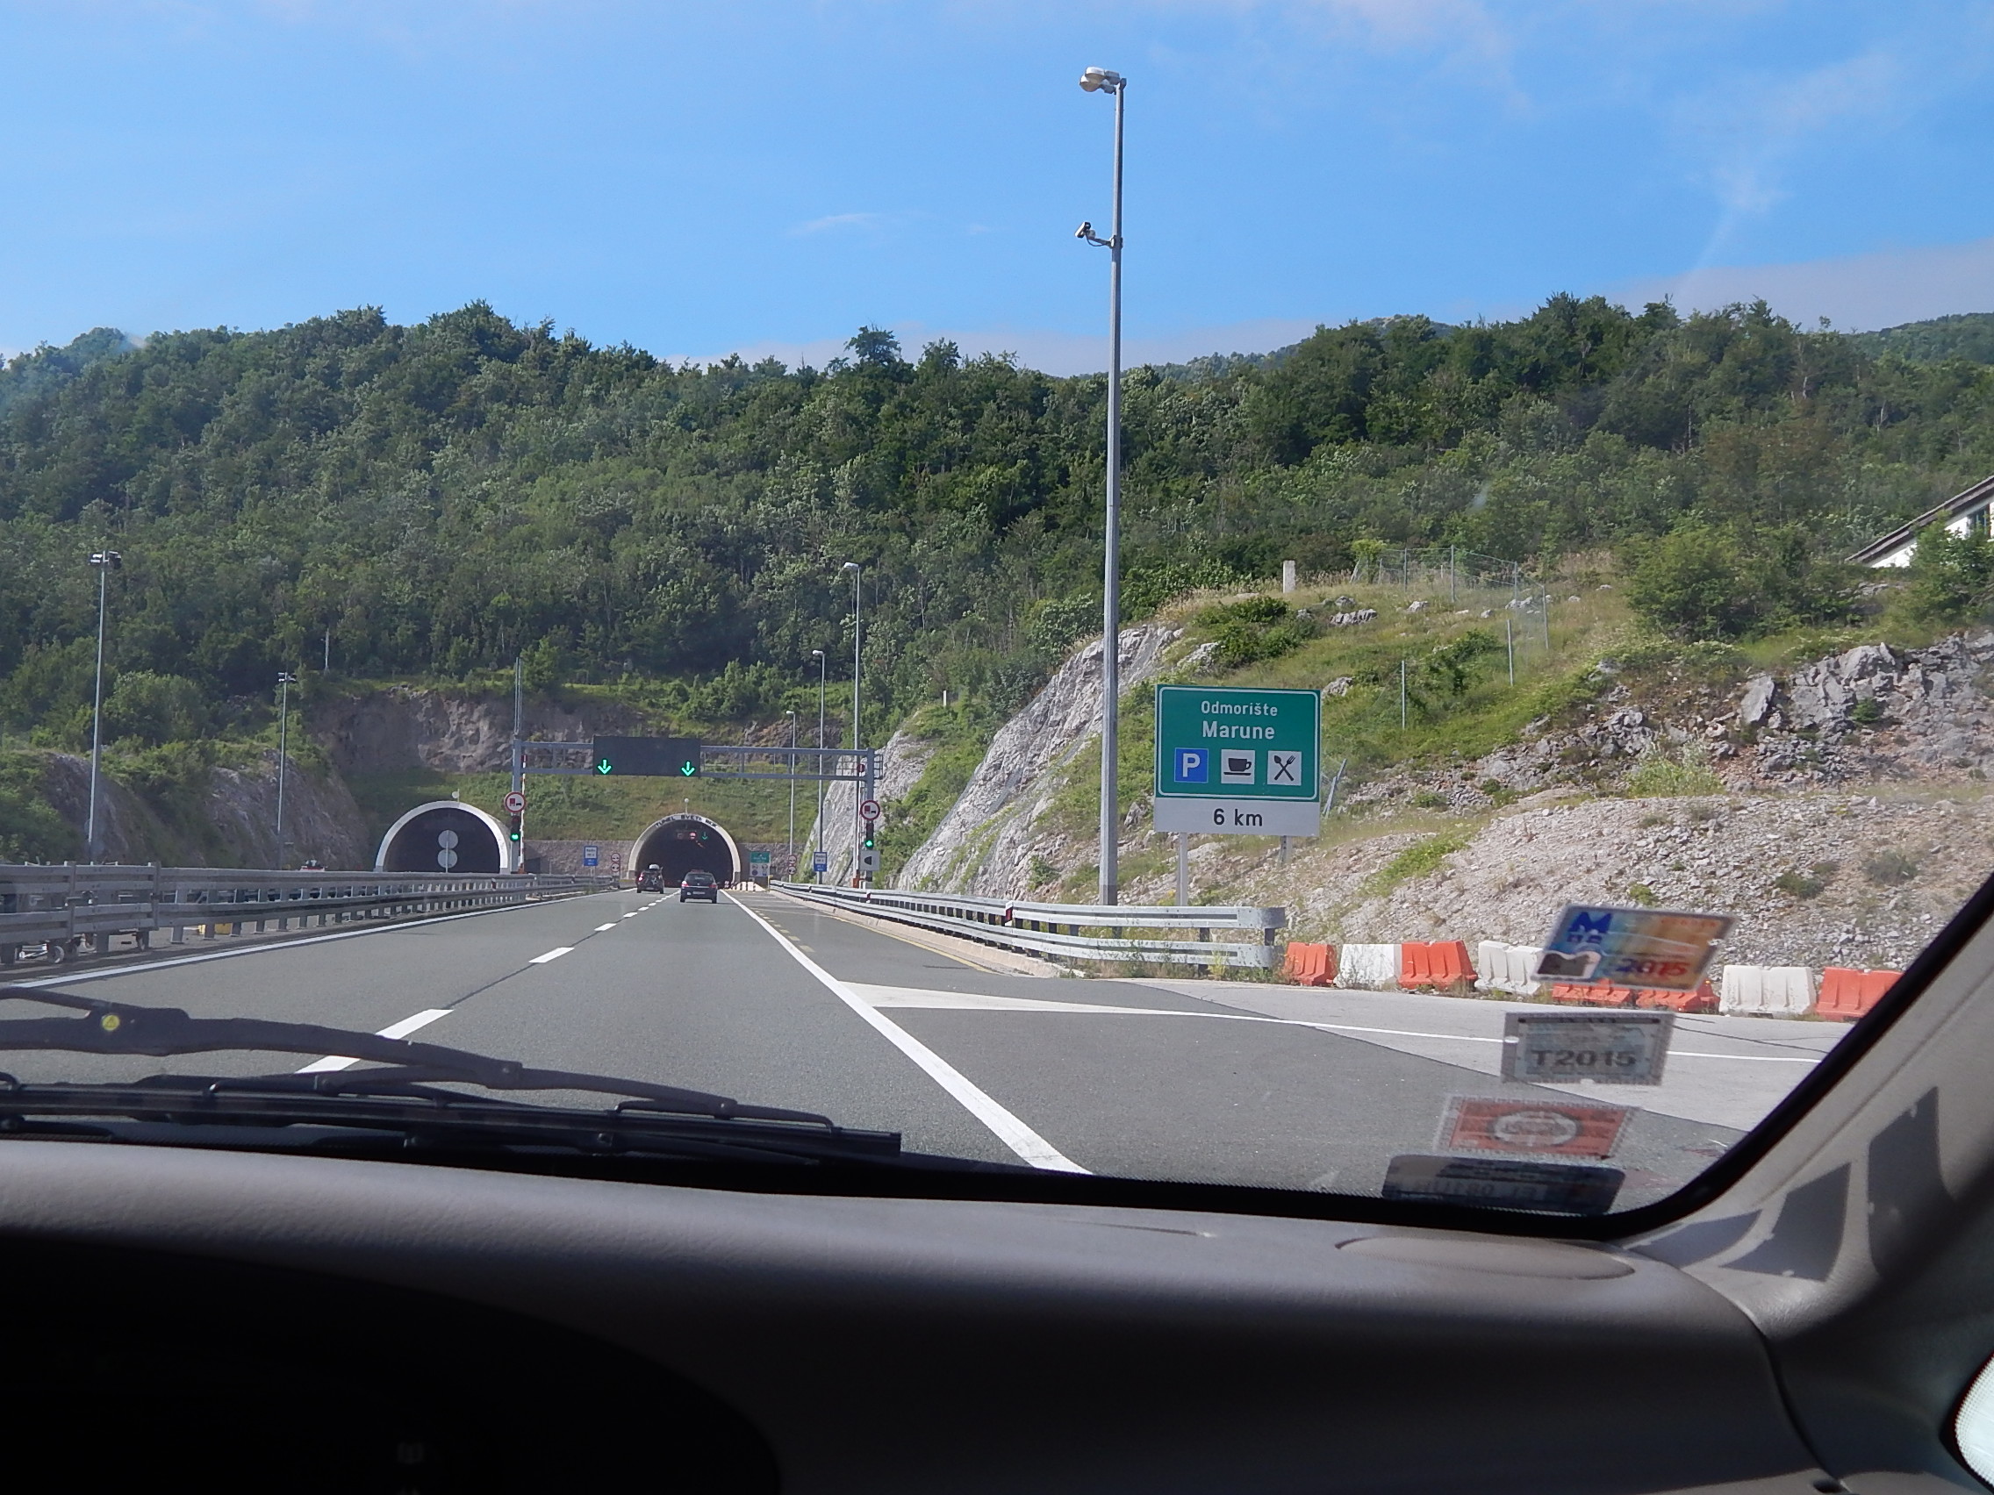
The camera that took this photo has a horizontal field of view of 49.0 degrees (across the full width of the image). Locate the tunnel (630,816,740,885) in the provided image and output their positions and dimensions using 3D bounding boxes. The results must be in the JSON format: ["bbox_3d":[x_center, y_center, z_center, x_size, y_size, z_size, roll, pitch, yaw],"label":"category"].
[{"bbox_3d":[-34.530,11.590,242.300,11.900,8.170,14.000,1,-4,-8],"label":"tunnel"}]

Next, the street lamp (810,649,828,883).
[{"bbox_3d":[-10.770,1.670,130.910,0.800,15.050,0.750,1,-4,-8],"label":"street lamp"}]

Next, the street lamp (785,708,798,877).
[{"bbox_3d":[-16.870,4.490,177.960,0.800,15.050,0.750,1,-4,-8],"label":"street lamp"}]

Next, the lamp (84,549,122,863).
[{"bbox_3d":[-38.940,-1.040,94.890,1.400,15.050,0.900,1,-4,-8],"label":"lamp"}]

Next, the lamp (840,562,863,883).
[{"bbox_3d":[-6.390,-0.510,94.660,0.800,15.050,0.750,1,-4,-8],"label":"lamp"}]

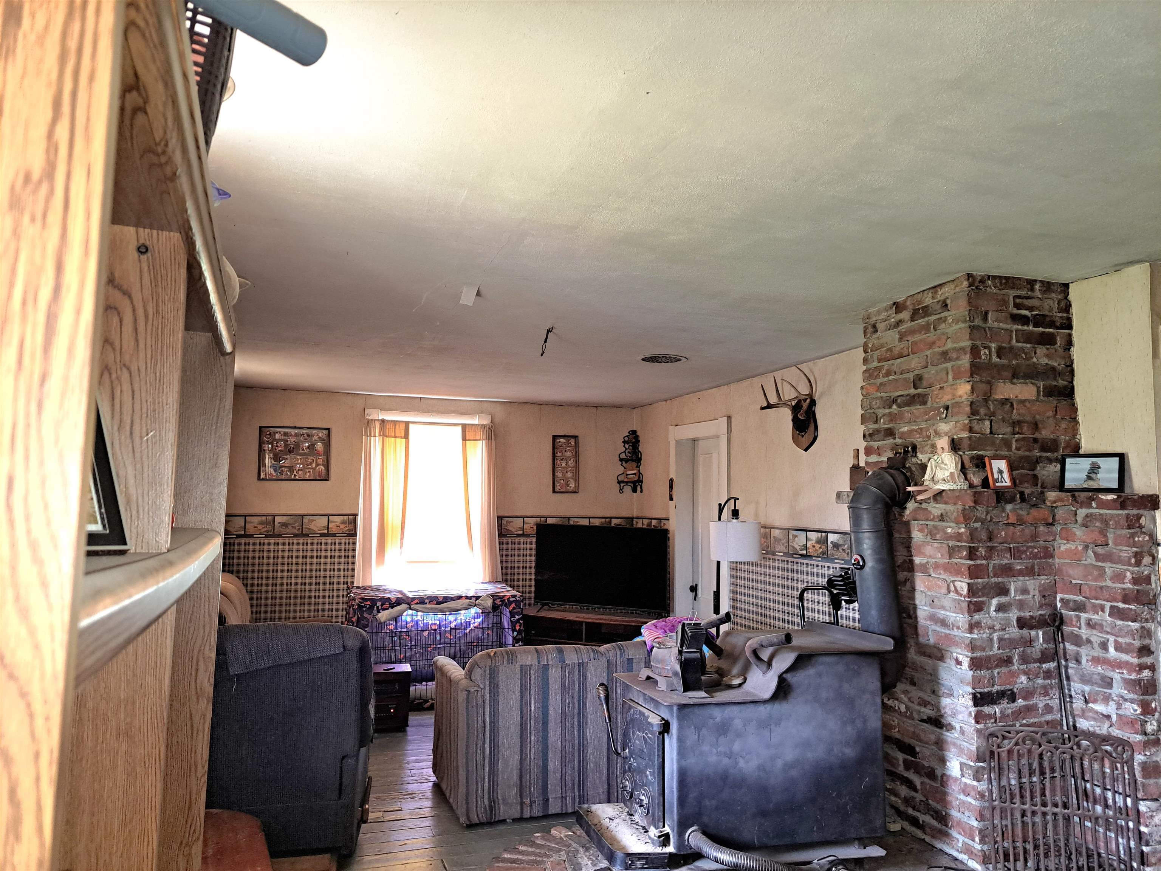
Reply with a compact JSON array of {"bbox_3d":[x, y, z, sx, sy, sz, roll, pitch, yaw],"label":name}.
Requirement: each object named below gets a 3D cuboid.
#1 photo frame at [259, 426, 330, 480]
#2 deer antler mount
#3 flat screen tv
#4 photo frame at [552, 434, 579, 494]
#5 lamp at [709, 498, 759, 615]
[{"bbox_3d":[-2.331,0.153,6.572,0.550,0.435,0.025,2,-5,-18],"label":"photo frame"},{"bbox_3d":[1.237,-0.153,4.823,0.280,0.500,0.370,2,-5,-18],"label":"deer antler mount"},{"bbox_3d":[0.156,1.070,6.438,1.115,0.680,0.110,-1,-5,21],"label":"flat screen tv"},{"bbox_3d":[-0.128,0.264,7.295,0.248,0.522,0.025,2,-5,-18],"label":"photo frame"},{"bbox_3d":[0.918,1.124,5.020,0.320,1.480,0.460,4,-5,-38],"label":"lamp"}]

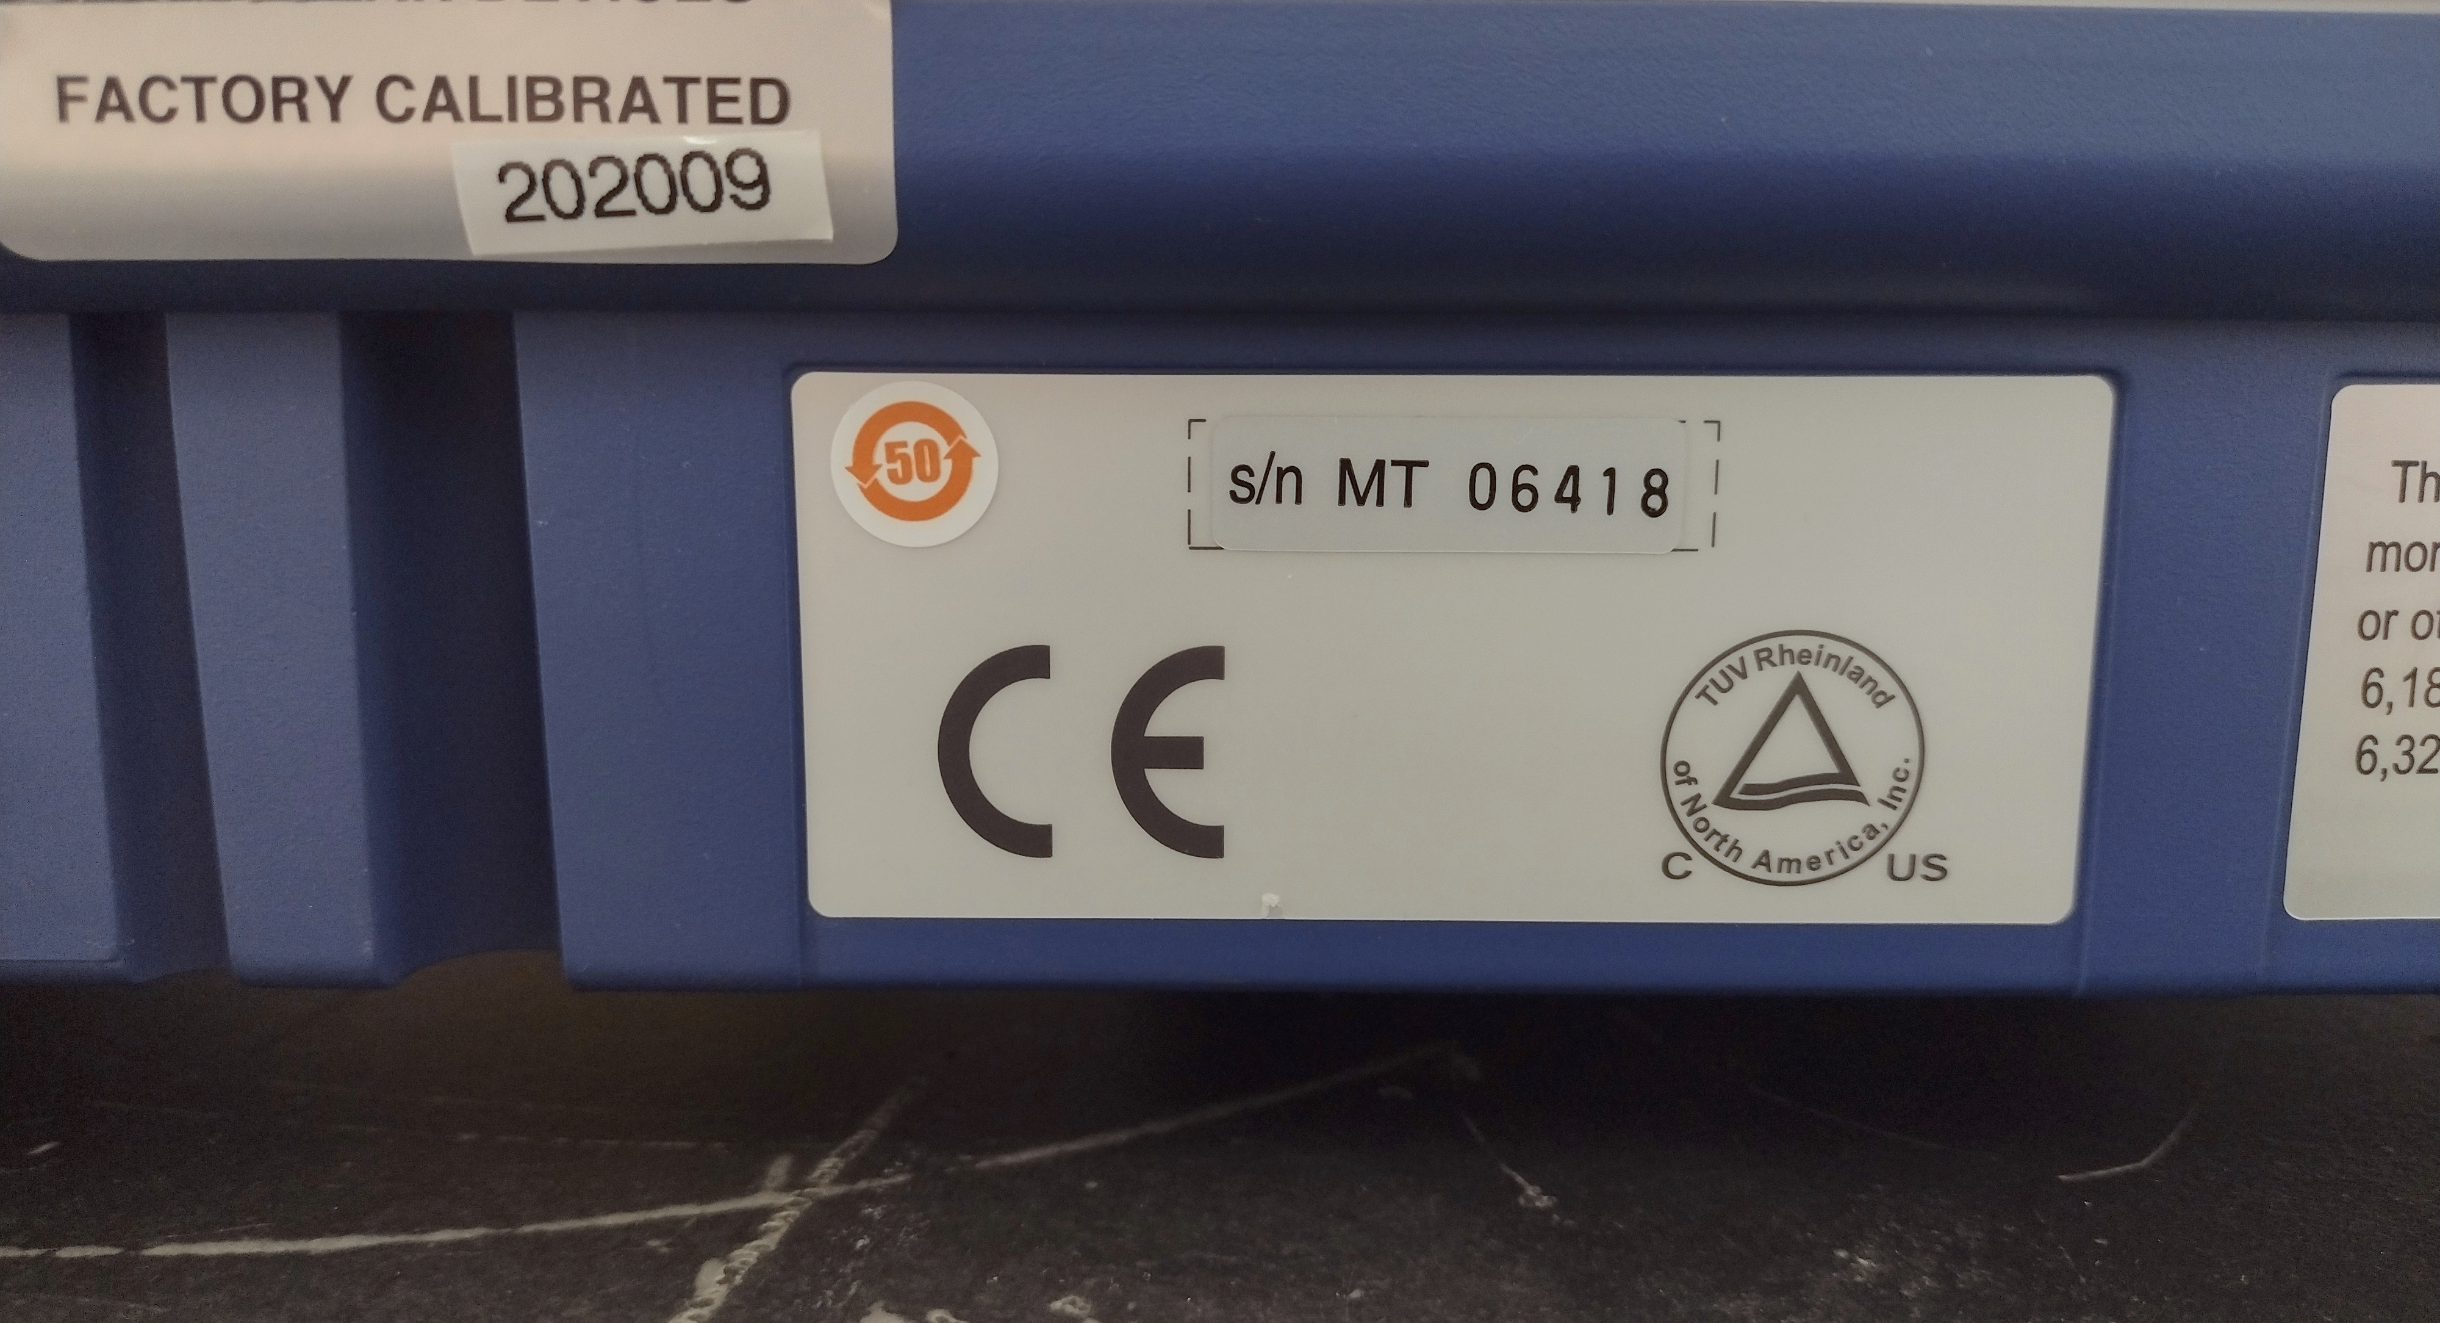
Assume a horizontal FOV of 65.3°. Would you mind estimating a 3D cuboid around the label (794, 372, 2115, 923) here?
[{"bbox_3d":[0.014,0.000,0.116,0.078,0.034,0.001,0,10,1],"label":"label"}]

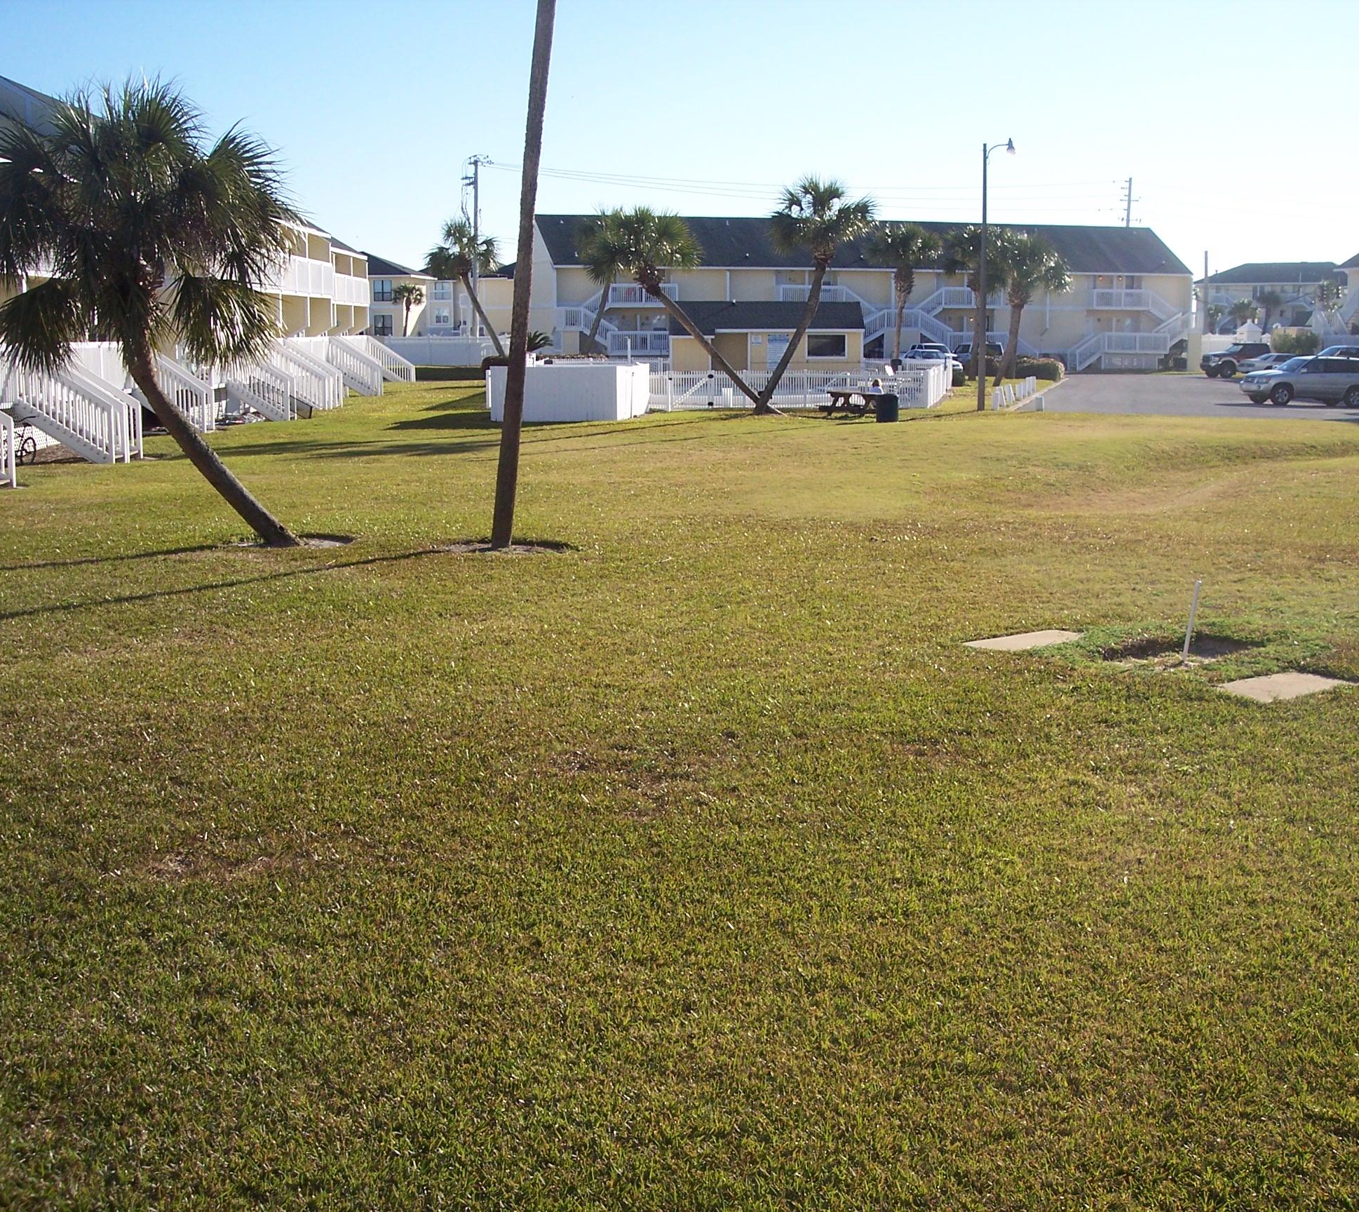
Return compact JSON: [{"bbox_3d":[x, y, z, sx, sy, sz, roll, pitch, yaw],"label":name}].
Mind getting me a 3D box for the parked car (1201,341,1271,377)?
[{"bbox_3d":[29.026,-12.733,94.654,4.200,1.880,1.830,-5,10,-32],"label":"parked car"}]

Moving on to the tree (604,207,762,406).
[{"bbox_3d":[0.183,-9.497,58.536,5.000,6.400,3.300,0,9,0],"label":"tree"}]

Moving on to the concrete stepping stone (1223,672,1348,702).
[{"bbox_3d":[4.748,0.657,14.268,1.140,0.060,0.600,-7,11,-38],"label":"concrete stepping stone"}]

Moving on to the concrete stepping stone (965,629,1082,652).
[{"bbox_3d":[3.139,0.334,16.313,1.150,0.060,0.600,-7,11,-38],"label":"concrete stepping stone"}]

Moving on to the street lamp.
[{"bbox_3d":[10.266,-10.655,58.857,1.200,8.650,0.400,0,9,0],"label":"street lamp"}]

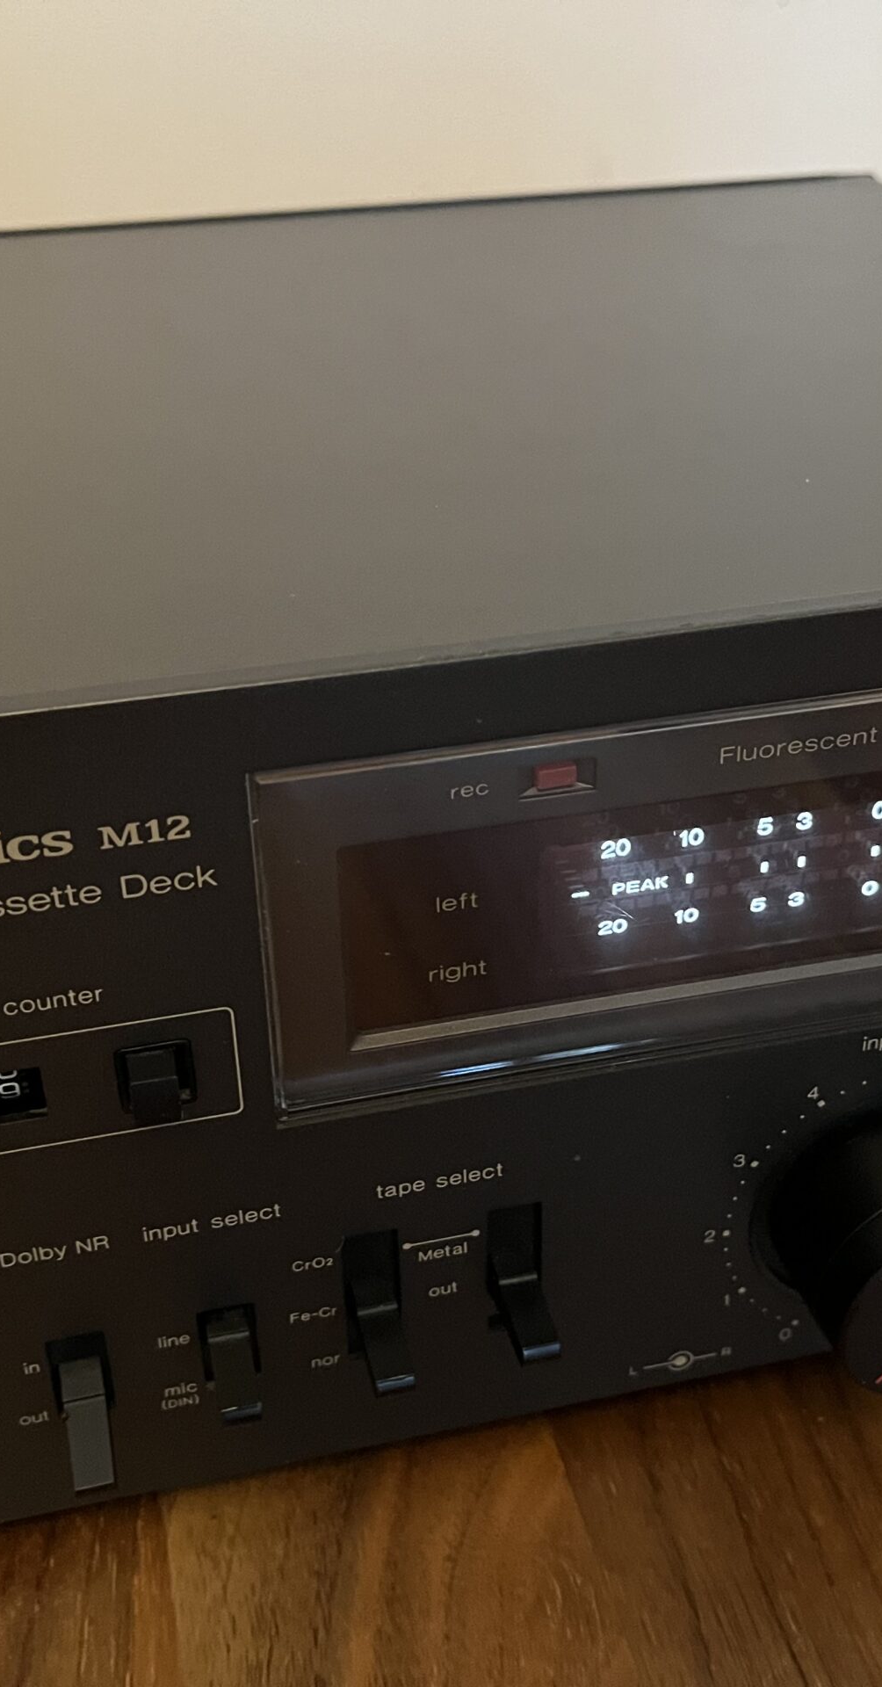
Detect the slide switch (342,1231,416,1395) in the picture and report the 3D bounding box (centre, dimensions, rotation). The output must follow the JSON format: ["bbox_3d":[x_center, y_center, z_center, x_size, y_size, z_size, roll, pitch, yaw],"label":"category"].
[{"bbox_3d":[-0.007,0.057,0.199,0.006,0.020,0.013,-8,33,-11],"label":"slide switch"}]

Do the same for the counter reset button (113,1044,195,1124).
[{"bbox_3d":[-0.030,0.026,0.178,0.008,0.008,0.005,-8,33,-11],"label":"counter reset button"}]

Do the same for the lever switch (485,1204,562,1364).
[{"bbox_3d":[0.010,0.055,0.202,0.007,0.020,0.013,-8,33,-11],"label":"lever switch"}]

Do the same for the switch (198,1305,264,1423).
[{"bbox_3d":[-0.024,0.063,0.197,0.006,0.012,0.013,-8,33,-11],"label":"switch"}]

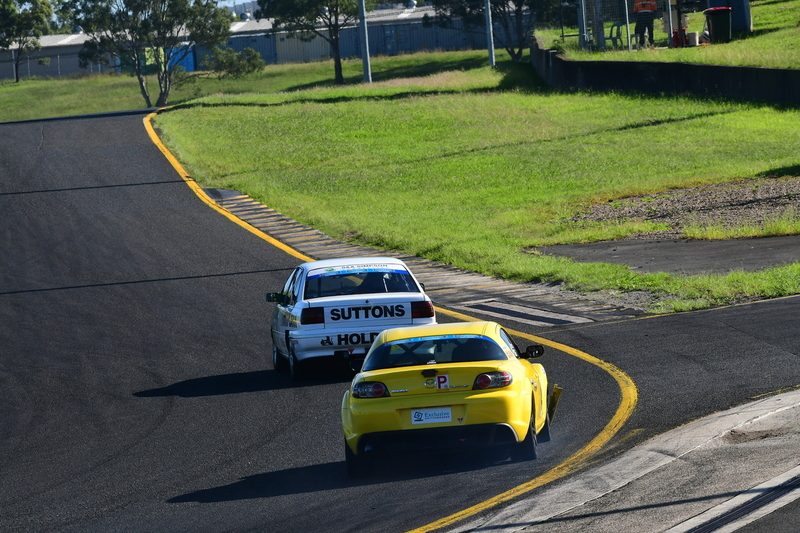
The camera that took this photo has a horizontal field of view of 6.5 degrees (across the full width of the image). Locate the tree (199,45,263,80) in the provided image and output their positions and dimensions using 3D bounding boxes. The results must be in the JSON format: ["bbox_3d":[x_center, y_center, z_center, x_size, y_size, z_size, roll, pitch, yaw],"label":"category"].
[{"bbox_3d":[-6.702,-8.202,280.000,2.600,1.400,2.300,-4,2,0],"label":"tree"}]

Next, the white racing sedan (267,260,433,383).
[{"bbox_3d":[-0.597,0.602,85.474,1.820,1.390,4.850,-3,2,-5],"label":"white racing sedan"}]

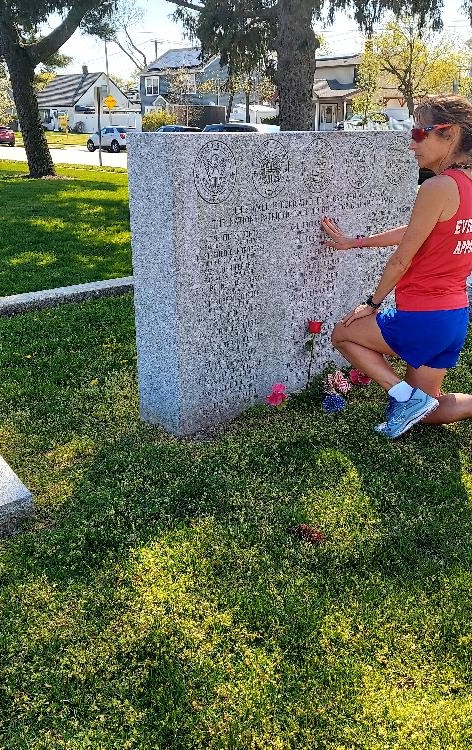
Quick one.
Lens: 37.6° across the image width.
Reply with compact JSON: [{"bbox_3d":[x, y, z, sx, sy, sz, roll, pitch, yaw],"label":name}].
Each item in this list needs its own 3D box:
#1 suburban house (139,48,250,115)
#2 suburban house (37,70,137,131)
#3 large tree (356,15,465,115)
[{"bbox_3d":[-3.253,-24.799,61.988,7.200,7.900,9.000,12,23,30],"label":"suburban house"},{"bbox_3d":[-17.691,-30.797,77.861,8.400,6.500,10.500,-19,27,-42],"label":"suburban house"},{"bbox_3d":[9.711,-15.725,37.902,5.900,6.960,5.700,5,20,12],"label":"large tree"}]

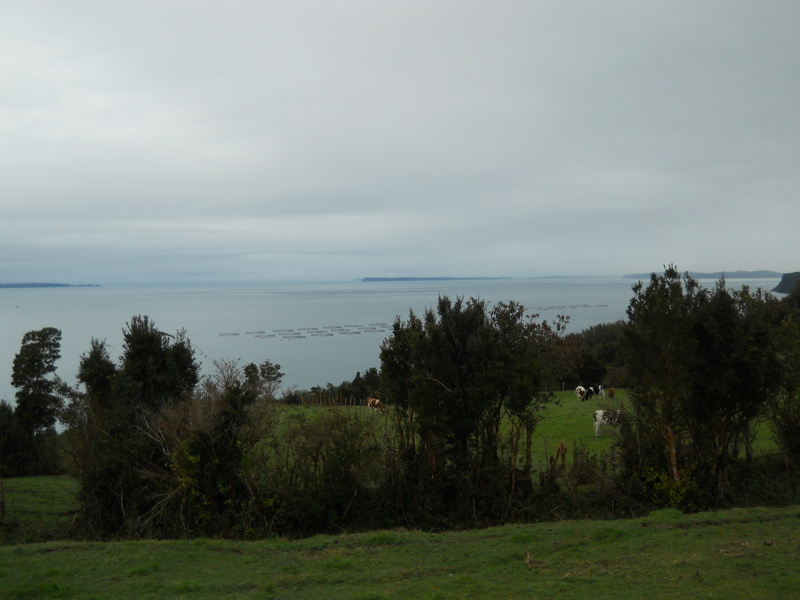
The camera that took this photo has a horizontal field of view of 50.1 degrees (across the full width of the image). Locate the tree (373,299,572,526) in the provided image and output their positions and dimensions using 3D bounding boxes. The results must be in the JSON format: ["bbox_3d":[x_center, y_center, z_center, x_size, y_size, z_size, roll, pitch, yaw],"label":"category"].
[{"bbox_3d":[2.249,3.023,24.500,5.300,6.100,4.500,-1,1,0],"label":"tree"}]

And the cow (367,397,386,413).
[{"bbox_3d":[-1.947,9.173,74.000,1.950,1.360,0.660,0,2,34],"label":"cow"}]

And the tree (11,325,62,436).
[{"bbox_3d":[-19.952,4.754,47.000,2.800,6.500,2.700,-1,1,-23],"label":"tree"}]

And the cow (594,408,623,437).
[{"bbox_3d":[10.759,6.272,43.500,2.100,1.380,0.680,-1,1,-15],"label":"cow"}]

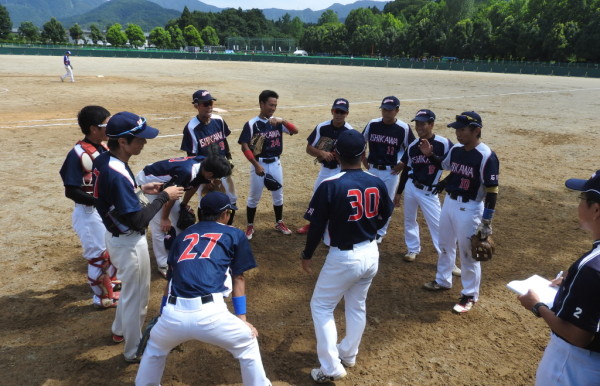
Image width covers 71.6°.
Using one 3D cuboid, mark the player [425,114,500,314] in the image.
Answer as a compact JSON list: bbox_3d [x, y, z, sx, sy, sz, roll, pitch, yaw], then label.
[{"bbox_3d":[1.455,0.165,3.749,0.450,1.790,0.560,-14,24,-39],"label":"player"}]

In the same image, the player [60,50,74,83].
[{"bbox_3d":[-13.786,-7.356,24.537,0.750,1.740,0.500,-3,19,-14],"label":"player"}]

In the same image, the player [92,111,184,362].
[{"bbox_3d":[-1.142,0.328,2.999,0.600,1.790,0.480,-8,21,-27],"label":"player"}]

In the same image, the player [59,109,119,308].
[{"bbox_3d":[-1.655,0.131,3.603,0.460,1.750,0.530,-3,19,-15],"label":"player"}]

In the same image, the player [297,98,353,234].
[{"bbox_3d":[0.336,-0.291,5.127,0.660,1.720,0.460,2,19,-1],"label":"player"}]

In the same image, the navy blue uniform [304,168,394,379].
[{"bbox_3d":[0.312,0.550,2.857,0.580,1.450,0.400,-6,20,-23],"label":"navy blue uniform"}]

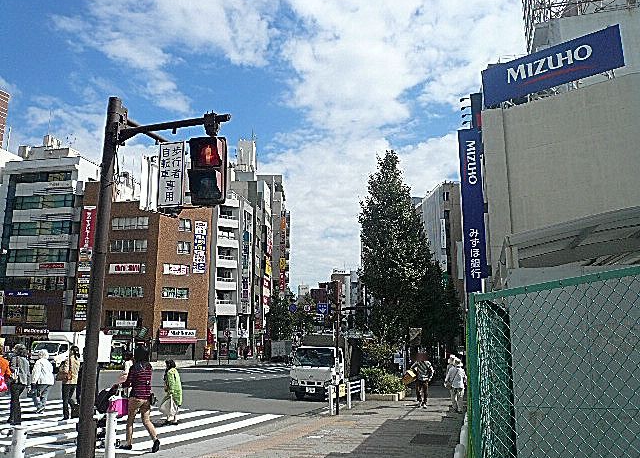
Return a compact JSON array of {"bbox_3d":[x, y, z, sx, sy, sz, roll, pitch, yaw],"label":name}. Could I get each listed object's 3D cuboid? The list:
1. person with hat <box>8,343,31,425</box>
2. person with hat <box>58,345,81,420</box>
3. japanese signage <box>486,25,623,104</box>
[{"bbox_3d":[-6.554,3.382,11.291,0.420,1.685,0.500,-12,-17,41],"label":"person with hat"},{"bbox_3d":[-5.660,3.470,11.700,0.420,1.590,0.520,-9,-15,36],"label":"person with hat"},{"bbox_3d":[9.210,-6.470,21.000,5.400,1.720,0.300,-11,-16,40],"label":"japanese signage"}]

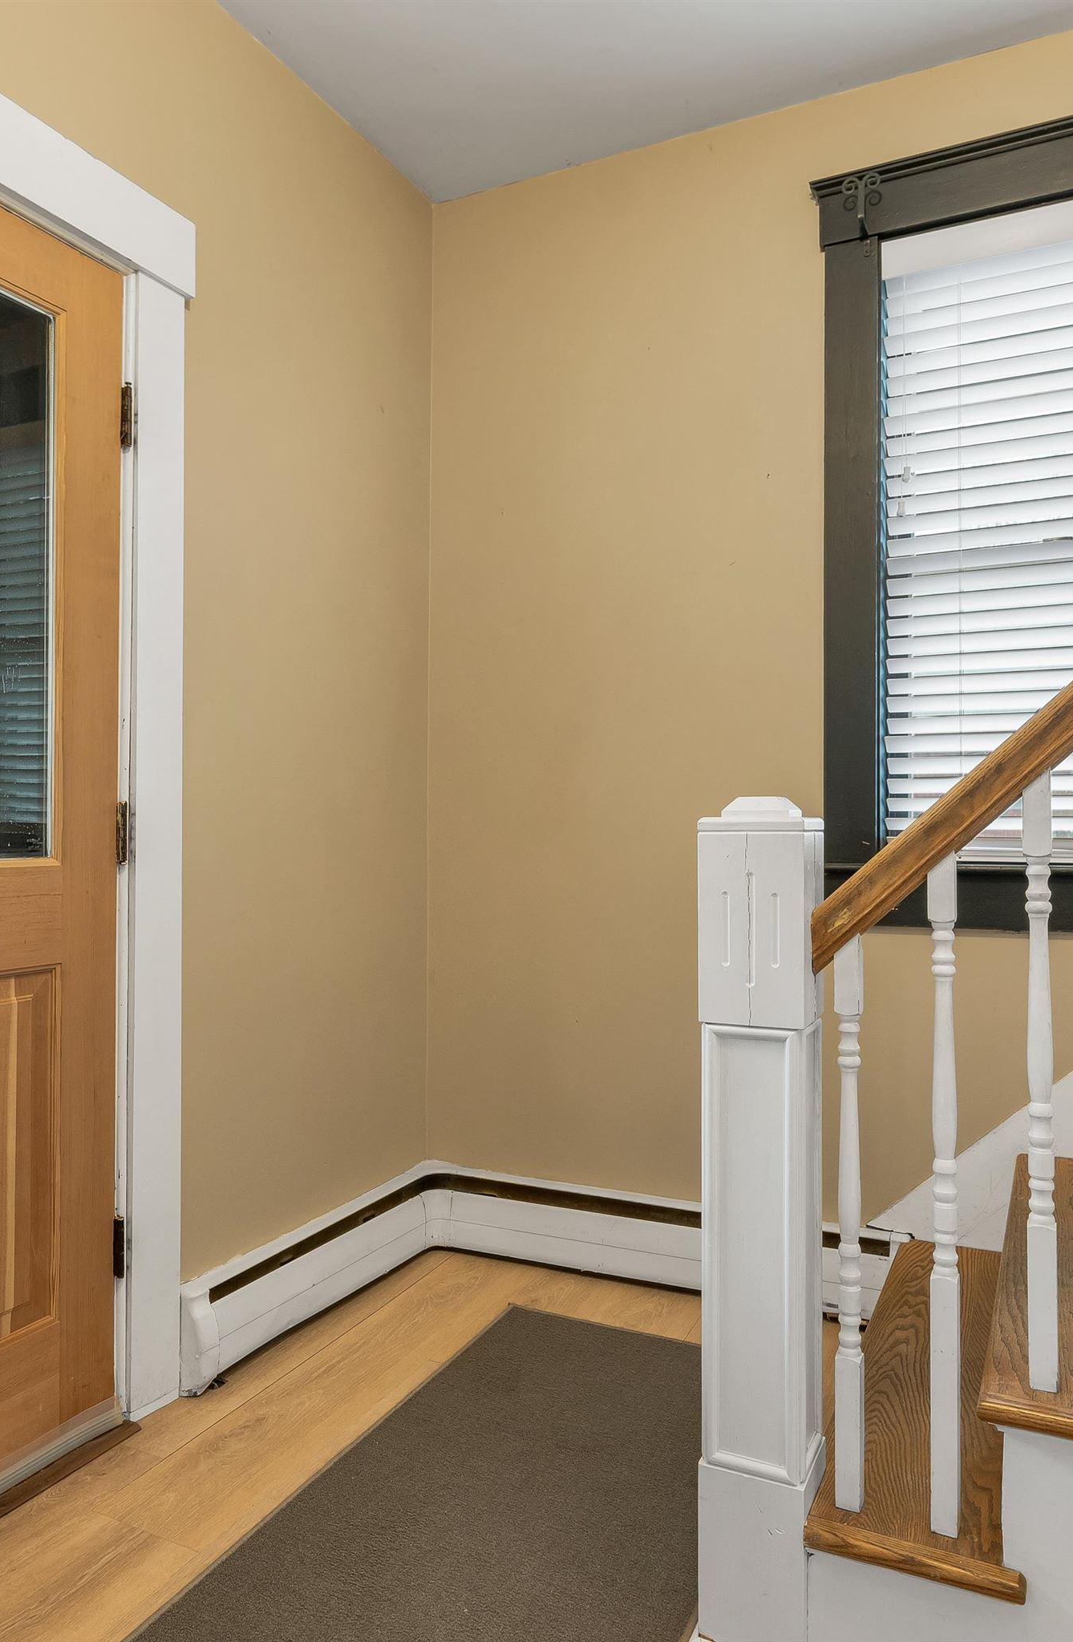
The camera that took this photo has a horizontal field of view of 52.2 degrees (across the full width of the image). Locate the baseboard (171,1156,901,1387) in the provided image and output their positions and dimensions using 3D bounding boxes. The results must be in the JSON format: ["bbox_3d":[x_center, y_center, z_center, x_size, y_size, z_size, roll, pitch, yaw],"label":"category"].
[{"bbox_3d":[0.062,0.998,2.239,1.229,0.212,0.908,0,0,26],"label":"baseboard"}]

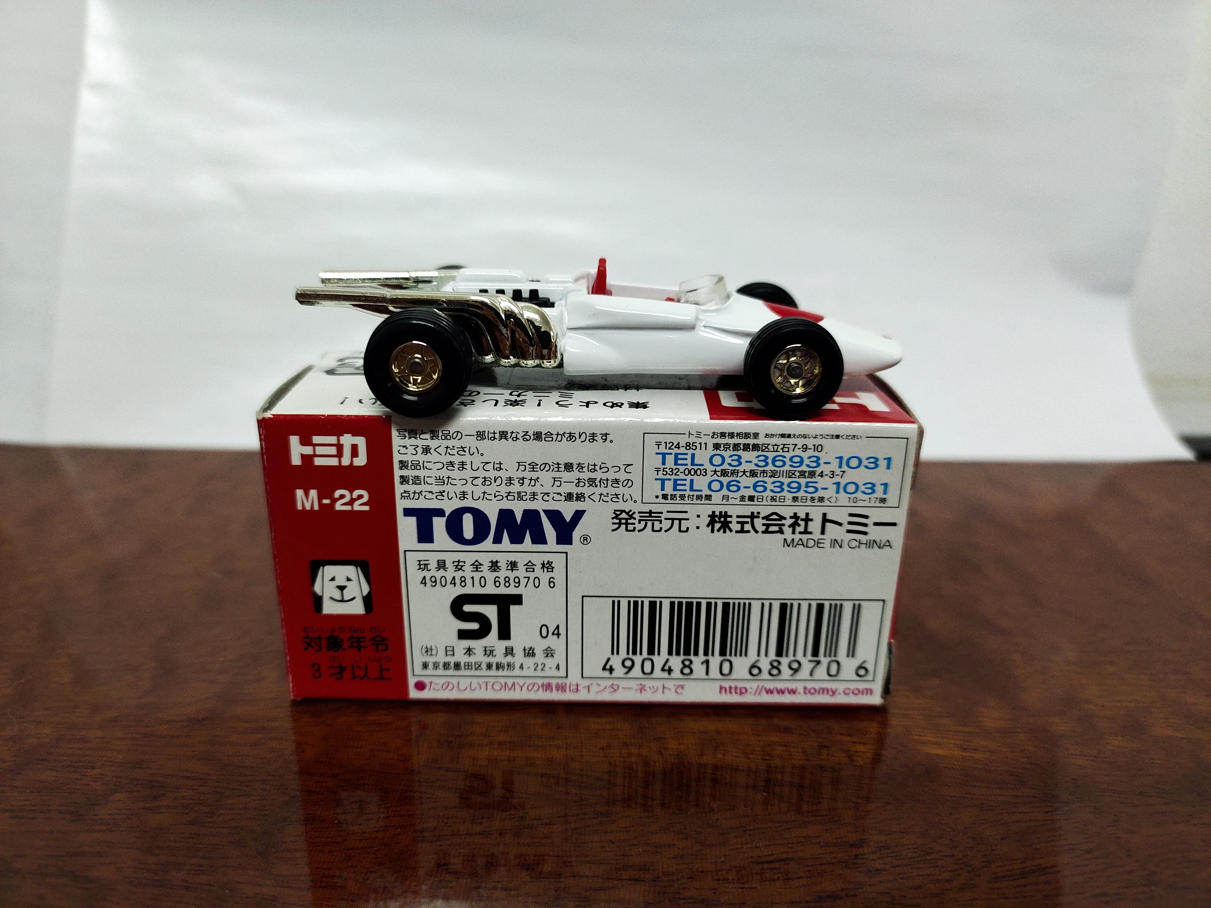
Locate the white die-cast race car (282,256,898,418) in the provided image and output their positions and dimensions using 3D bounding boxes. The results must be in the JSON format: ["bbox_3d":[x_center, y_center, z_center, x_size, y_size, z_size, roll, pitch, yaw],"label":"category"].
[{"bbox_3d":[0.000,-0.018,0.121,0.079,0.017,0.035,1,20,0],"label":"white die-cast race car"}]

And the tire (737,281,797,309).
[{"bbox_3d":[0.023,-0.019,0.134,0.011,0.011,0.006,1,20,0],"label":"tire"}]

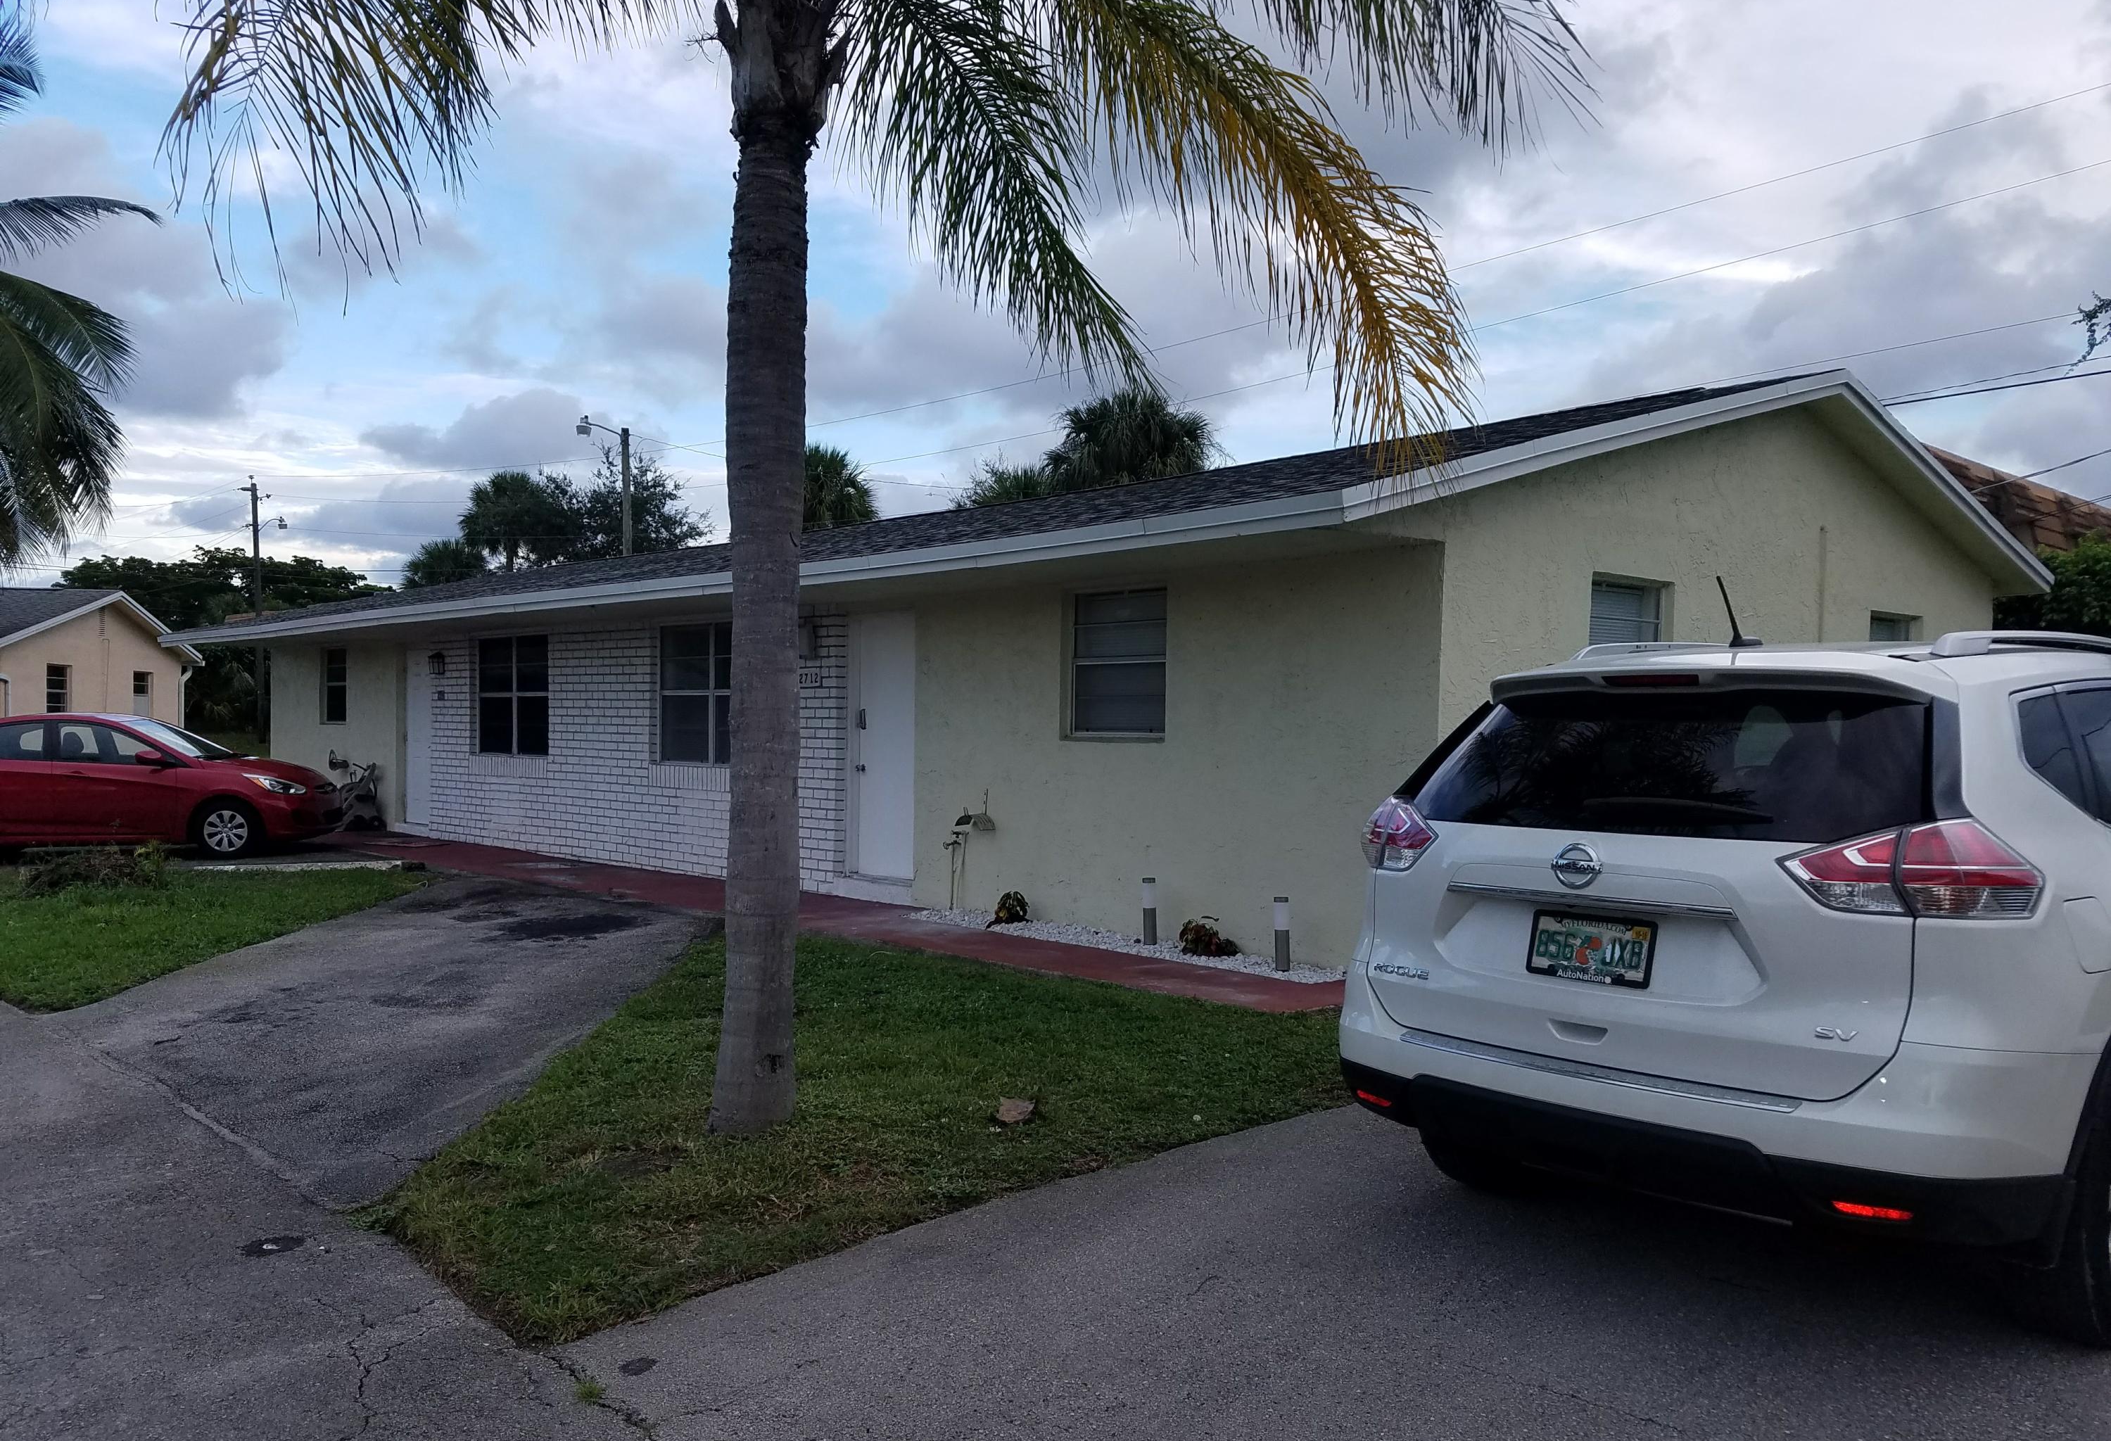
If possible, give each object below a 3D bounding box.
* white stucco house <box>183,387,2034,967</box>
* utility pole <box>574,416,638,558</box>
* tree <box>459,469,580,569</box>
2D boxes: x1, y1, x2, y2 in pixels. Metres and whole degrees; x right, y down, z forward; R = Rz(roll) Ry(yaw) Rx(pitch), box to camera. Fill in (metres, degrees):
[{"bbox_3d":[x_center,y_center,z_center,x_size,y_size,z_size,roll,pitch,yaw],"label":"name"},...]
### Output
[{"bbox_3d":[-1.193,-0.659,18.700,11.700,4.000,19.670,-1,1,-44],"label":"white stucco house"},{"bbox_3d":[-9.942,-2.766,35.037,1.250,7.980,0.340,0,1,-16],"label":"utility pole"},{"bbox_3d":[-17.750,-3.579,52.044,3.800,9.340,3.800,0,1,-17],"label":"tree"}]

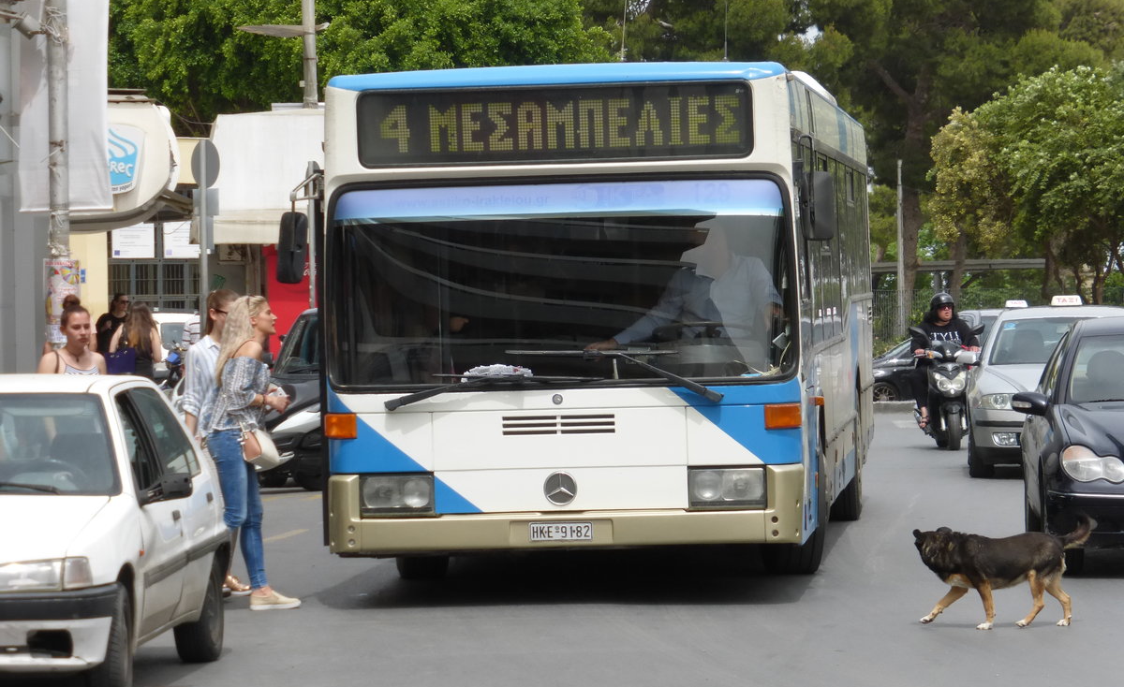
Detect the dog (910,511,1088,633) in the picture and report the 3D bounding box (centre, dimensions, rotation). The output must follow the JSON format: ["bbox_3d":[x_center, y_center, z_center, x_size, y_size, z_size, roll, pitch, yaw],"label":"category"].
[{"bbox_3d":[2.106,1.094,22.500,0.860,0.535,0.270,-2,0,2],"label":"dog"}]

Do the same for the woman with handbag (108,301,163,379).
[{"bbox_3d":[-4.362,0.386,48.507,0.560,1.640,0.400,-2,0,3],"label":"woman with handbag"}]

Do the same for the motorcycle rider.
[{"bbox_3d":[3.992,0.180,49.000,0.700,1.430,0.820,-2,0,-5],"label":"motorcycle rider"}]

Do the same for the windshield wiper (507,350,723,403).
[{"bbox_3d":[0.269,0.172,24.346,1.115,0.305,0.120,-2,0,6],"label":"windshield wiper"}]

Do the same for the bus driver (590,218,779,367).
[{"bbox_3d":[0.652,-0.045,25.300,1.020,1.280,0.850,-2,0,6],"label":"bus driver"}]

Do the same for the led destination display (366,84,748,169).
[{"bbox_3d":[-0.039,-1.147,24.511,2.061,0.401,0.090,-2,0,6],"label":"led destination display"}]

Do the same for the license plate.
[{"bbox_3d":[-0.005,0.978,24.361,0.325,0.100,0.015,-2,0,6],"label":"license plate"}]

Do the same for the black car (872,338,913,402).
[{"bbox_3d":[6.900,0.480,82.800,4.400,1.470,1.770,-2,0,-6],"label":"black car"}]

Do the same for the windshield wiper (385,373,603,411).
[{"bbox_3d":[-0.357,0.244,24.408,1.139,0.184,0.120,-2,0,6],"label":"windshield wiper"}]

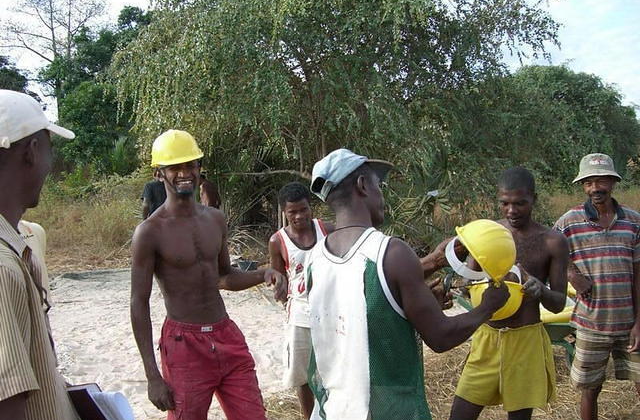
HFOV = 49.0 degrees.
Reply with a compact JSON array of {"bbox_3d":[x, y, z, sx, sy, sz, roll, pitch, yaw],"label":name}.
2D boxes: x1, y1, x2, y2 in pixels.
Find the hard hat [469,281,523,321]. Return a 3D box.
[{"bbox_3d":[0.712,0.371,2.850,0.220,0.155,0.265,1,-11,21],"label":"hard hat"}]

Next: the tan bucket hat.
[{"bbox_3d":[1.485,-0.225,3.760,0.270,0.155,0.285,-3,-2,22],"label":"tan bucket hat"}]

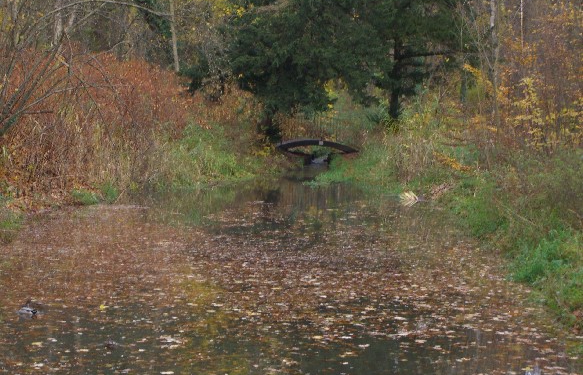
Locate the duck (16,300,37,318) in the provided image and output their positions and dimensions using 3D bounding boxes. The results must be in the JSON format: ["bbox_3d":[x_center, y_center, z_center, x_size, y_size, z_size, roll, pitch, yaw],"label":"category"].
[{"bbox_3d":[-4.470,2.054,32.500,0.420,0.200,0.200,2,3,33],"label":"duck"}]

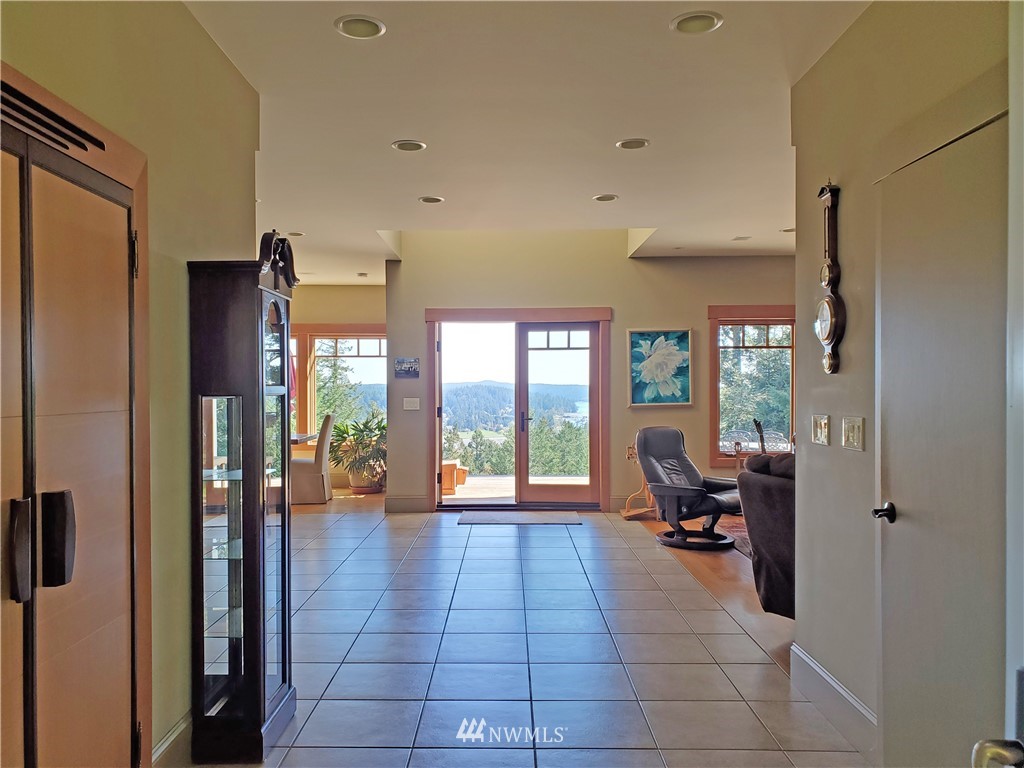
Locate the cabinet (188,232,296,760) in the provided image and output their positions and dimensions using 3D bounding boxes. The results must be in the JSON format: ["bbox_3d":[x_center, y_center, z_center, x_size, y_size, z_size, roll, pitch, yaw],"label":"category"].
[{"bbox_3d":[-1.030,0.400,3.000,0.285,1.970,0.430,0,0,0],"label":"cabinet"}]

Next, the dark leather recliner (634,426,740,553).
[{"bbox_3d":[1.600,0.890,6.820,0.840,1.010,0.800,0,0,36],"label":"dark leather recliner"}]

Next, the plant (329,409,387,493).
[{"bbox_3d":[-1.870,0.870,9.950,0.930,1.070,0.870,0,0,0],"label":"plant"}]

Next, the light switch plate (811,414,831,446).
[{"bbox_3d":[1.320,0.197,3.280,0.012,0.122,0.165,0,0,0],"label":"light switch plate"}]

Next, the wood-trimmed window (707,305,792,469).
[{"bbox_3d":[2.680,0.027,8.430,1.050,1.770,0.120,0,0,0],"label":"wood-trimmed window"}]

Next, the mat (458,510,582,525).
[{"bbox_3d":[0.087,1.393,8.000,1.230,0.012,0.750,0,0,0],"label":"mat"}]

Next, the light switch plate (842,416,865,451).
[{"bbox_3d":[1.320,0.191,2.970,0.012,0.122,0.165,0,0,0],"label":"light switch plate"}]

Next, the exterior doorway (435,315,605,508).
[{"bbox_3d":[0.080,0.325,8.460,1.850,2.100,0.120,0,0,0],"label":"exterior doorway"}]

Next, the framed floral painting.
[{"bbox_3d":[1.611,-0.168,8.375,0.707,0.860,0.040,0,0,0],"label":"framed floral painting"}]

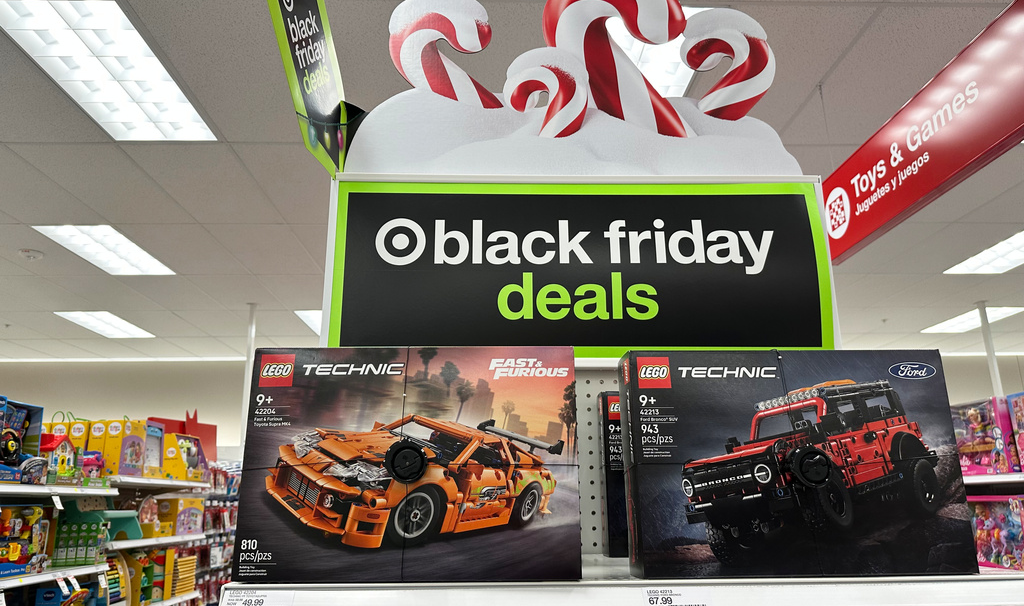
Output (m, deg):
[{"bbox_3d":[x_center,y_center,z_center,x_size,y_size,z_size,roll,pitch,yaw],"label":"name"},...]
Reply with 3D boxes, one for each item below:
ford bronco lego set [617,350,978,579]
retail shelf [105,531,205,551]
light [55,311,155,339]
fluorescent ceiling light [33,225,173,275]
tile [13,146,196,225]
[{"bbox_3d":[0.332,0.189,0.858,0.382,0.259,0.069,0,-15,-3],"label":"ford bronco lego set"},{"bbox_3d":[-2.173,1.342,4.019,0.420,0.040,1.220,0,-15,-3],"label":"retail shelf"},{"bbox_3d":[-4.502,0.225,7.940,0.600,0.070,1.200,0,-15,-3],"label":"light"},{"bbox_3d":[-3.179,-0.424,5.645,0.600,0.070,1.200,0,-15,-3],"label":"fluorescent ceiling light"},{"bbox_3d":[-2.514,-0.729,4.495,0.605,0.020,1.215,0,-15,-3],"label":"tile"}]

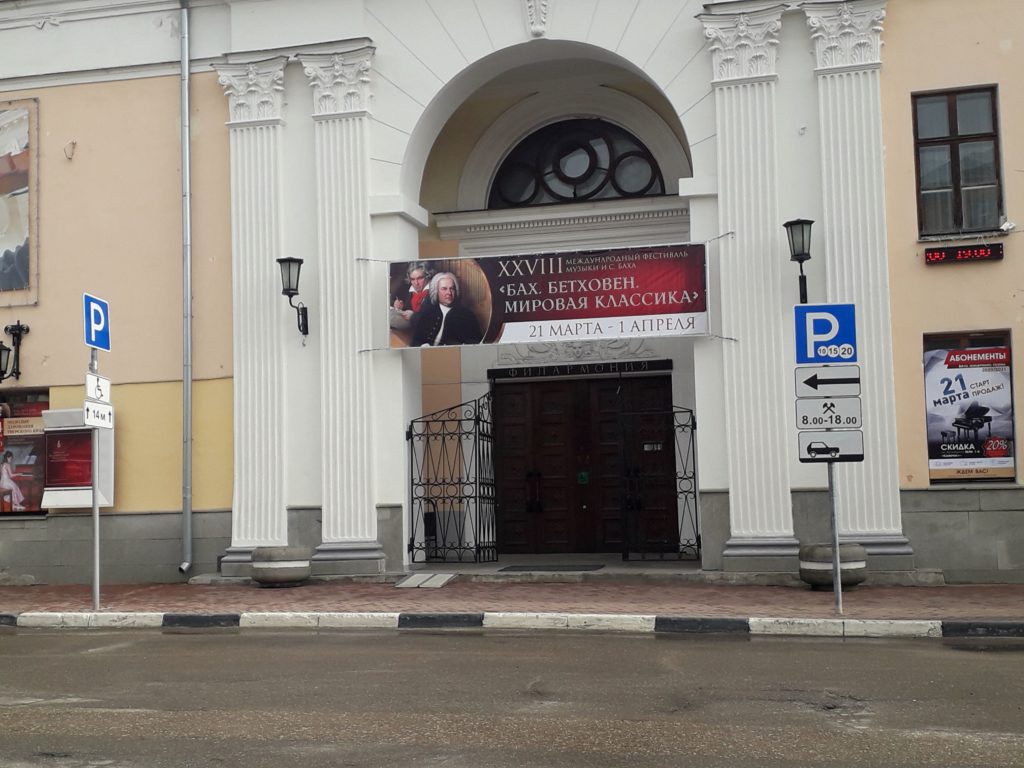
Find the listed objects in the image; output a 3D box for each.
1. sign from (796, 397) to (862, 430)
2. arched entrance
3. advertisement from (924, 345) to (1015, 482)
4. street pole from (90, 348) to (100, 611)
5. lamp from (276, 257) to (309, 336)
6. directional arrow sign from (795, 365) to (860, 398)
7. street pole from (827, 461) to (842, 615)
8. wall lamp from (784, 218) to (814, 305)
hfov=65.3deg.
[{"bbox_3d":[3.489,0.314,8.789,0.700,0.345,0.030,-2,-3,8],"label":"sign"},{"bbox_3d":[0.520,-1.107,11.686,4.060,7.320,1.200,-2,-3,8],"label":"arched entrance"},{"bbox_3d":[5.876,0.386,10.266,1.030,1.660,0.040,-2,-3,8],"label":"advertisement"},{"bbox_3d":[-5.211,1.073,10.011,0.075,3.480,0.075,-2,-3,8],"label":"street pole"},{"bbox_3d":[-3.079,-1.259,11.349,0.370,1.060,0.480,-2,-3,14],"label":"lamp"},{"bbox_3d":[3.484,-0.028,8.805,0.700,0.345,0.030,-2,-3,8],"label":"directional arrow sign"},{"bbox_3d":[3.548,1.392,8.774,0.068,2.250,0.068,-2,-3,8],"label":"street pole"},{"bbox_3d":[3.755,-1.562,10.377,0.370,1.080,0.480,-3,-3,20],"label":"wall lamp"}]

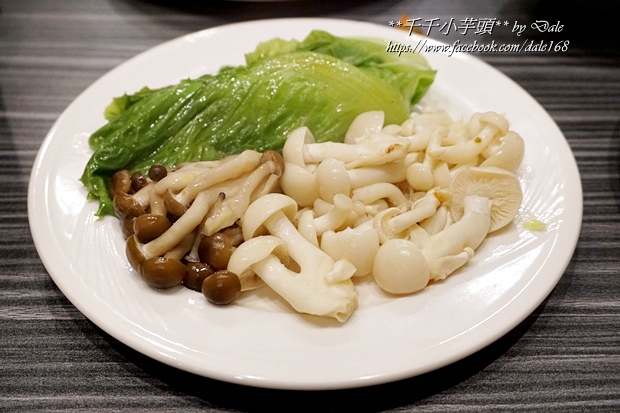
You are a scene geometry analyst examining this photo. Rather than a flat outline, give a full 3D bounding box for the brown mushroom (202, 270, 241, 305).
[{"bbox_3d":[-0.034,0.031,0.267,0.015,0.013,0.015,0,45,0],"label":"brown mushroom"}]

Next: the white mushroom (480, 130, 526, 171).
[{"bbox_3d":[0.087,-0.025,0.311,0.020,0.017,0.019,-12,46,-11],"label":"white mushroom"}]

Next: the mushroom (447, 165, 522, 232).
[{"bbox_3d":[0.074,-0.003,0.291,0.030,0.029,0.014,4,19,17],"label":"mushroom"}]

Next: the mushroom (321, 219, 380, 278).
[{"bbox_3d":[0.016,0.017,0.277,0.024,0.019,0.021,0,45,0],"label":"mushroom"}]

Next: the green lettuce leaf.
[{"bbox_3d":[-0.024,-0.050,0.335,0.175,0.035,0.080,-20,48,-18],"label":"green lettuce leaf"}]

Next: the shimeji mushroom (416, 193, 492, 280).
[{"bbox_3d":[0.059,0.013,0.281,0.021,0.016,0.038,29,62,26],"label":"shimeji mushroom"}]

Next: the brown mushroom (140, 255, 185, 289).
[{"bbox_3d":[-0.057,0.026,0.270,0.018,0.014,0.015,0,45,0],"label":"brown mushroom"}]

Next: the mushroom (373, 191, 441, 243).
[{"bbox_3d":[0.039,0.004,0.281,0.029,0.015,0.015,-30,52,-21],"label":"mushroom"}]

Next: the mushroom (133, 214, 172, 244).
[{"bbox_3d":[-0.063,0.009,0.276,0.016,0.013,0.013,0,45,0],"label":"mushroom"}]

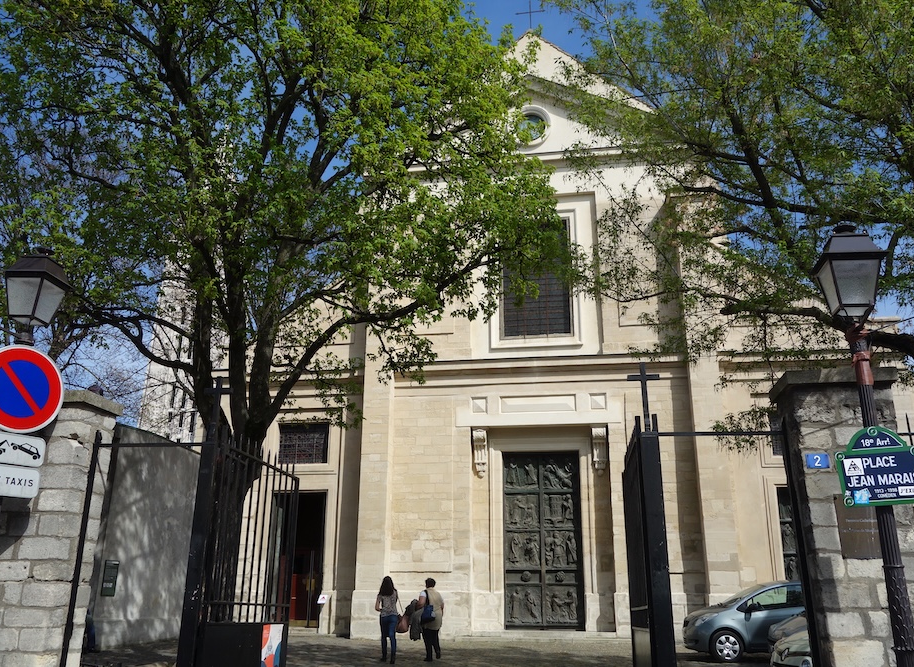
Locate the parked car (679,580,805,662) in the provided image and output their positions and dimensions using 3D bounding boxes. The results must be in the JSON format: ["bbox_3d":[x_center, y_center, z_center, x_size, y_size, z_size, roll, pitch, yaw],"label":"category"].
[{"bbox_3d":[6.469,5.761,15.710,3.760,1.530,1.700,-2,-18,9],"label":"parked car"}]

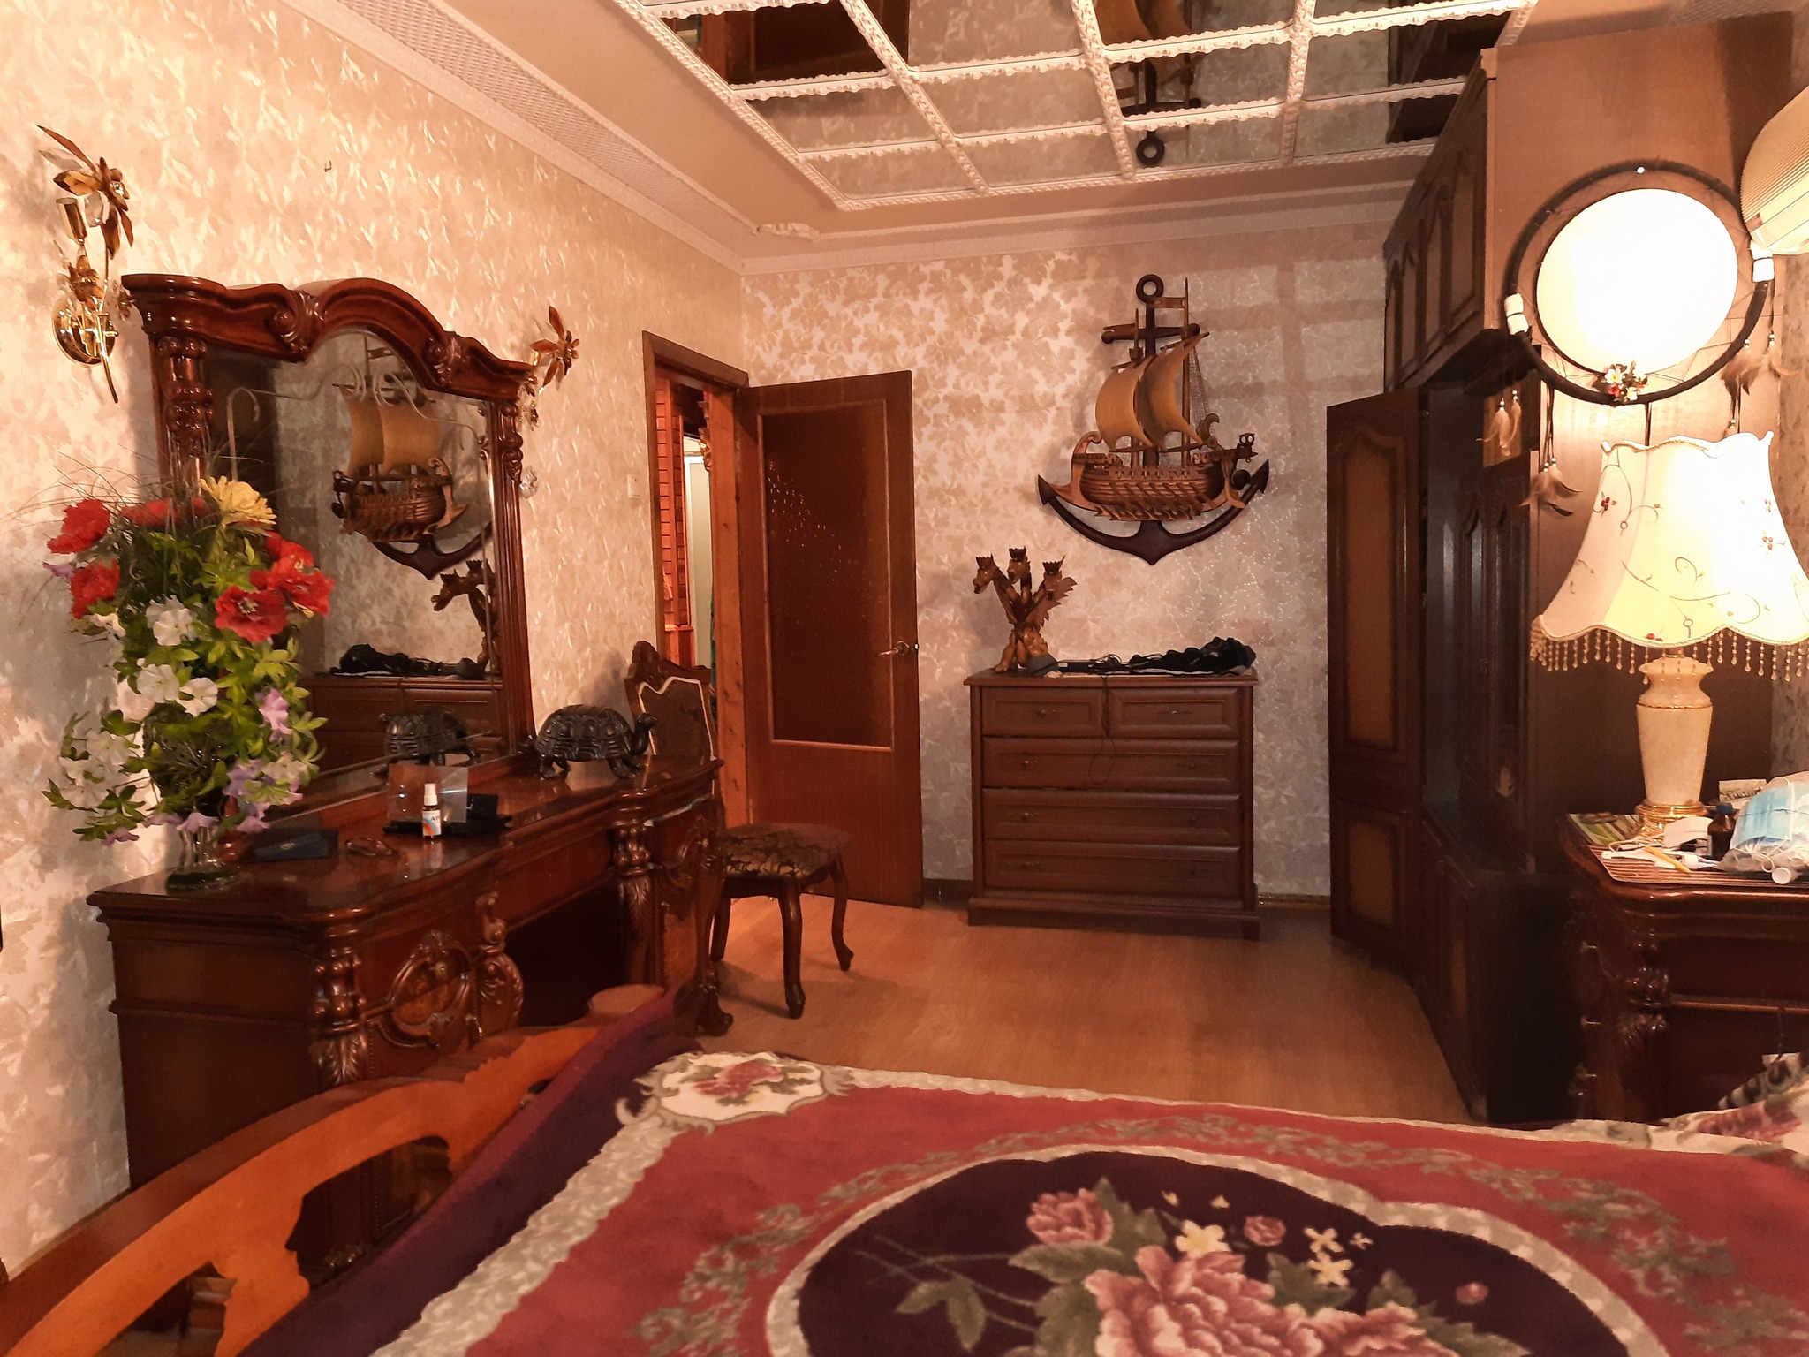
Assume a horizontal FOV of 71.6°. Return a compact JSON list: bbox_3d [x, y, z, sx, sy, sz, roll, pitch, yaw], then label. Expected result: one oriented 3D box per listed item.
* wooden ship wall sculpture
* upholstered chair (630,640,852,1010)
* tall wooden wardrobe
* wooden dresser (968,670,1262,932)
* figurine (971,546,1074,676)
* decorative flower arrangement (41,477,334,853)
[{"bbox_3d":[0.879,-0.931,4.485,0.835,1.040,0.270,0,5,14],"label":"wooden ship wall sculpture"},{"bbox_3d":[-0.507,0.420,3.844,0.595,1.075,0.490,0,5,17],"label":"upholstered chair"},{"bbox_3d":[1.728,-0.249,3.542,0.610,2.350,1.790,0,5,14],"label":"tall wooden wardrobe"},{"bbox_3d":[0.760,0.433,4.544,1.001,0.878,0.441,0,5,14],"label":"wooden dresser"},{"bbox_3d":[0.428,-0.232,4.519,0.360,0.467,0.260,1,5,22],"label":"figurine"},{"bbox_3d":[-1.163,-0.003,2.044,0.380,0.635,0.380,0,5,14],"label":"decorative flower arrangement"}]

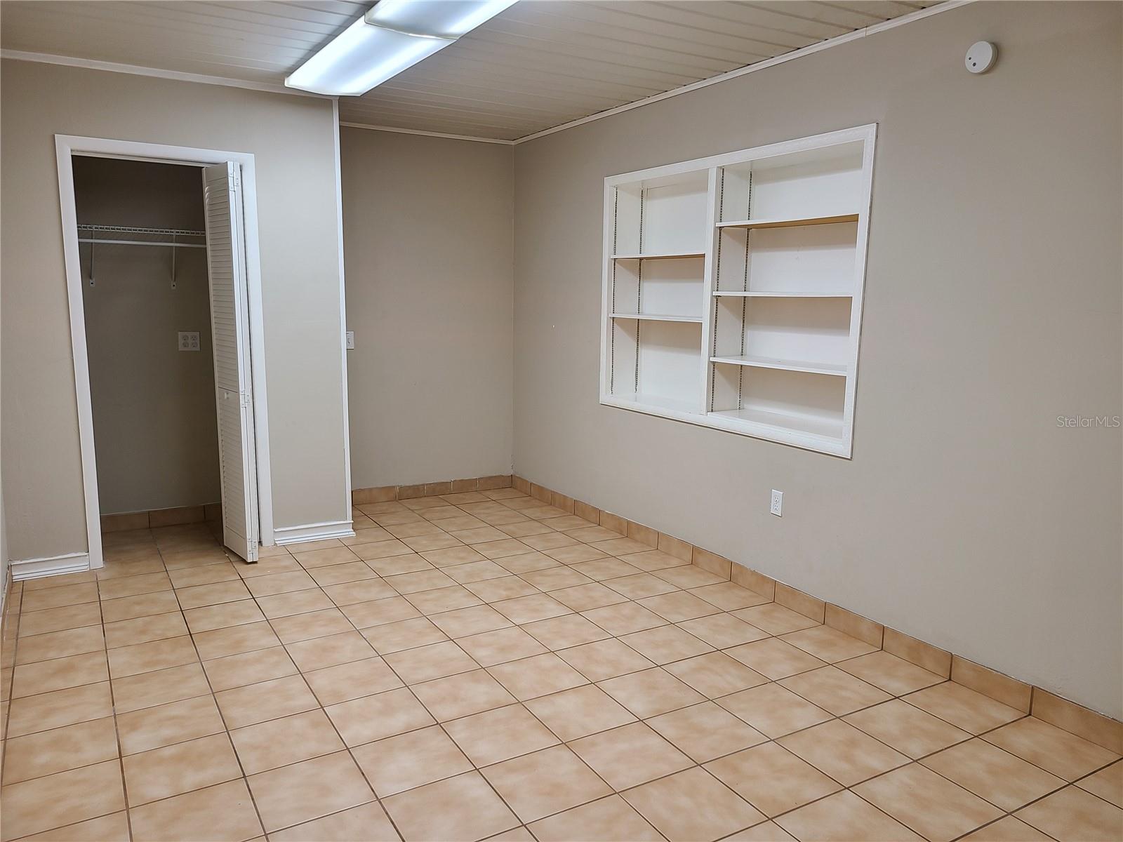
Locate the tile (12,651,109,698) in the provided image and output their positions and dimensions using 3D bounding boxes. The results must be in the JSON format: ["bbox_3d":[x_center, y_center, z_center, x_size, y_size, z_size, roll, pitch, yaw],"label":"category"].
[{"bbox_3d":[-1.862,0.945,3.146,0.300,0.010,0.300,-5,10,-30],"label":"tile"}]

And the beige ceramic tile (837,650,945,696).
[{"bbox_3d":[1.268,0.978,3.261,0.290,0.010,0.302,-4,10,-30],"label":"beige ceramic tile"}]

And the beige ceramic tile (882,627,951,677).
[{"bbox_3d":[1.385,0.901,3.290,0.010,0.102,0.300,-5,10,-30],"label":"beige ceramic tile"}]

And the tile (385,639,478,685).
[{"bbox_3d":[-0.508,0.947,3.289,0.302,0.010,0.302,-4,10,-30],"label":"tile"}]

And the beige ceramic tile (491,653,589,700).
[{"bbox_3d":[-0.092,0.969,3.182,0.300,0.010,0.300,-4,10,-30],"label":"beige ceramic tile"}]

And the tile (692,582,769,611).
[{"bbox_3d":[0.806,0.839,4.032,0.298,0.010,0.298,-5,10,-30],"label":"tile"}]

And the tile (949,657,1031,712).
[{"bbox_3d":[1.542,0.943,3.030,0.010,0.102,0.300,-5,10,-30],"label":"tile"}]

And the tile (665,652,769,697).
[{"bbox_3d":[0.586,0.965,3.207,0.298,0.010,0.298,-5,10,-30],"label":"tile"}]

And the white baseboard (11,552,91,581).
[{"bbox_3d":[-2.534,0.726,4.190,0.325,0.090,0.030,-5,10,-30],"label":"white baseboard"}]

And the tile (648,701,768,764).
[{"bbox_3d":[0.477,1.028,2.795,0.298,0.010,0.298,-5,10,-30],"label":"tile"}]

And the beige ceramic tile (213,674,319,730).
[{"bbox_3d":[-1.041,0.995,2.984,0.300,0.010,0.300,-4,10,-30],"label":"beige ceramic tile"}]

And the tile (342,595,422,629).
[{"bbox_3d":[-0.818,0.867,3.807,0.300,0.010,0.300,-4,10,-30],"label":"tile"}]

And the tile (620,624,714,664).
[{"bbox_3d":[0.433,0.923,3.471,0.298,0.010,0.298,-5,10,-30],"label":"tile"}]

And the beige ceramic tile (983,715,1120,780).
[{"bbox_3d":[1.562,1.050,2.712,0.285,0.010,0.300,-5,10,-30],"label":"beige ceramic tile"}]

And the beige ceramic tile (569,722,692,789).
[{"bbox_3d":[0.217,1.054,2.664,0.300,0.010,0.300,-4,10,-30],"label":"beige ceramic tile"}]

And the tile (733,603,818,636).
[{"bbox_3d":[0.951,0.889,3.785,0.284,0.010,0.300,-4,10,-30],"label":"tile"}]

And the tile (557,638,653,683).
[{"bbox_3d":[0.171,0.942,3.312,0.300,0.010,0.300,-5,10,-30],"label":"tile"}]

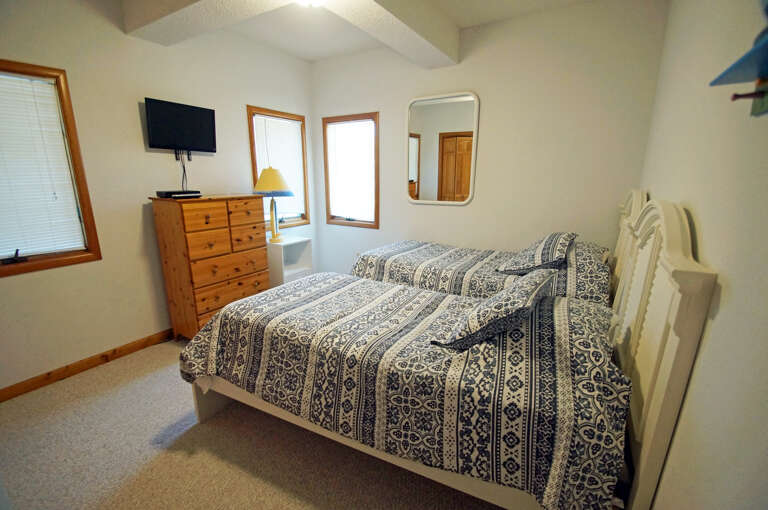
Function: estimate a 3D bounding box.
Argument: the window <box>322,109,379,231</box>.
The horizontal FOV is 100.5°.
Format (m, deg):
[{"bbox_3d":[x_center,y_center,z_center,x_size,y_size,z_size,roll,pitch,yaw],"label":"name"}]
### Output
[{"bbox_3d":[-0.355,-0.857,3.346,0.670,1.130,0.080,7,14,28],"label":"window"}]

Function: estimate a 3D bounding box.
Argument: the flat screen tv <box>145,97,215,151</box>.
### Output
[{"bbox_3d":[-1.501,-0.956,2.409,0.060,0.325,0.520,7,14,27],"label":"flat screen tv"}]

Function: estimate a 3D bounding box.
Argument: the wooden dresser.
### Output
[{"bbox_3d":[-1.393,0.111,2.726,0.440,1.180,0.700,8,15,33],"label":"wooden dresser"}]

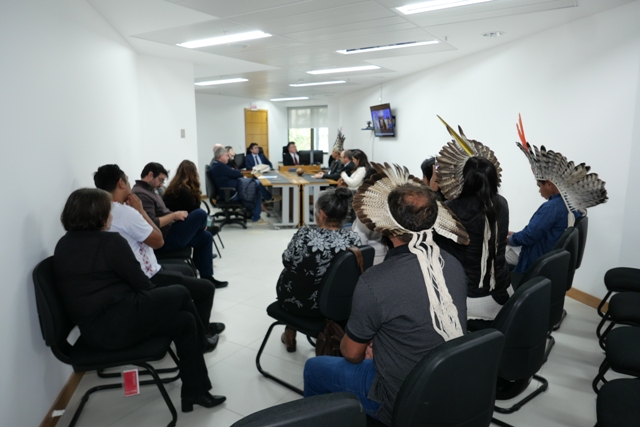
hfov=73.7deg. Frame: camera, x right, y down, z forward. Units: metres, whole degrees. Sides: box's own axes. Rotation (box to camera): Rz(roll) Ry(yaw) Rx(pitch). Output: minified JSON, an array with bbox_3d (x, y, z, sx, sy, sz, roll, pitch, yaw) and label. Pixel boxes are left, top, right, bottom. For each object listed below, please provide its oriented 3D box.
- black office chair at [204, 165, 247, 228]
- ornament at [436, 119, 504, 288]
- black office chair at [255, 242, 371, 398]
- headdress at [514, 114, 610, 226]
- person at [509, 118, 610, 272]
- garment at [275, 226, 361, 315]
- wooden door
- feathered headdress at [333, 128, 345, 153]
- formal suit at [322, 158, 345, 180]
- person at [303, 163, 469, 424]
[{"bbox_3d":[-1.600,-0.314,7.267,0.660,1.060,0.640,-4,11,-22],"label":"black office chair"},{"bbox_3d":[0.795,-0.049,2.270,0.400,0.900,0.320,-5,12,-25],"label":"ornament"},{"bbox_3d":[0.002,0.596,2.603,0.600,0.860,0.500,8,12,42],"label":"black office chair"},{"bbox_3d":[1.995,-0.392,3.559,0.680,0.840,0.460,7,12,31],"label":"headdress"},{"bbox_3d":[1.950,-0.127,3.608,0.780,1.340,0.520,7,13,32],"label":"person"},{"bbox_3d":[-0.010,0.327,2.544,0.360,0.560,0.450,9,13,44],"label":"garment"},{"bbox_3d":[-1.670,-1.694,11.586,0.100,2.180,1.000,6,12,27],"label":"wooden door"},{"bbox_3d":[0.375,-1.442,8.428,0.250,0.480,0.280,-2,9,-10],"label":"feathered headdress"},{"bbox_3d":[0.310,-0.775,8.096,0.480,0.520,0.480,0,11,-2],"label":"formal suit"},{"bbox_3d":[0.236,0.538,1.818,0.580,1.380,0.780,-9,14,-41],"label":"person"}]

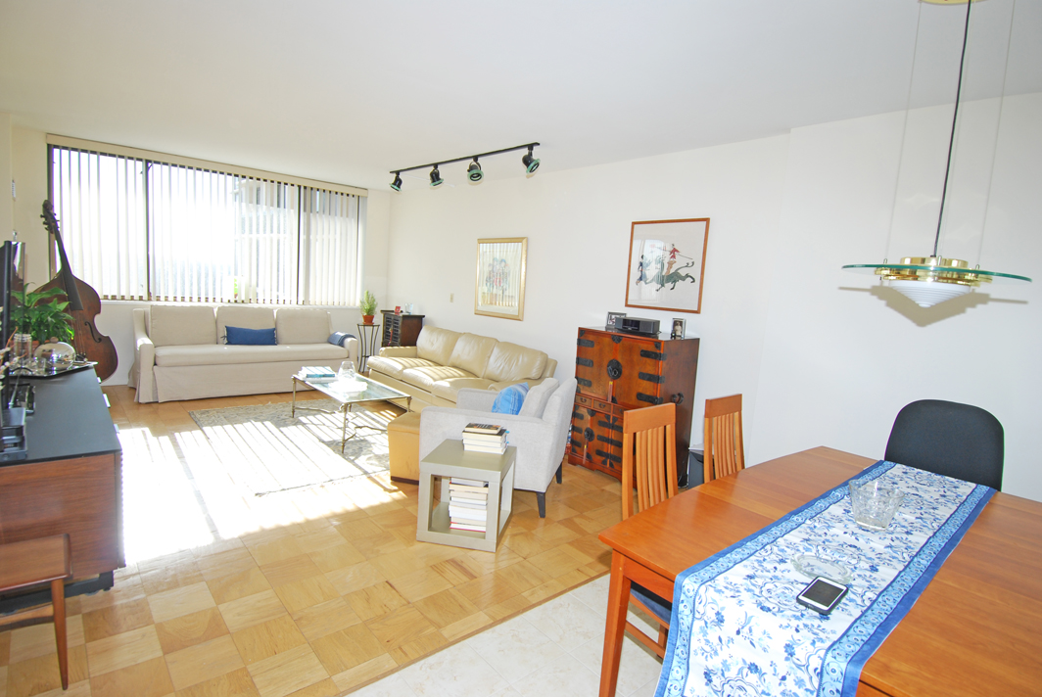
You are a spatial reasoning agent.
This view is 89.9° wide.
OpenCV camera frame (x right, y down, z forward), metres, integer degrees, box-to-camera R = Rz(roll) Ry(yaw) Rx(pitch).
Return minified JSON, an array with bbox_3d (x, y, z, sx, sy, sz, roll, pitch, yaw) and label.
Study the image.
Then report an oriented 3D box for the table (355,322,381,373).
[{"bbox_3d":[-2.231,0.015,7.679,0.260,0.700,0.260,-2,10,-42],"label":"table"}]

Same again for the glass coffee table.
[{"bbox_3d":[-1.527,0.520,4.620,0.596,0.401,1.199,-2,9,-42],"label":"glass coffee table"}]

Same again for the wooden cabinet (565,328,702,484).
[{"bbox_3d":[0.843,0.424,3.962,0.479,1.082,0.760,-2,9,-42],"label":"wooden cabinet"}]

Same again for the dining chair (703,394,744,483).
[{"bbox_3d":[1.022,0.760,2.168,0.440,1.045,0.520,-2,9,-40],"label":"dining chair"}]

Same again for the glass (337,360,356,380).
[{"bbox_3d":[-1.655,0.194,4.973,0.162,0.157,0.162,-2,9,-42],"label":"glass"}]

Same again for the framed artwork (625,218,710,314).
[{"bbox_3d":[1.130,-0.651,4.102,0.027,0.697,0.691,-2,9,-42],"label":"framed artwork"}]

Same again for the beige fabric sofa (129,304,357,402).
[{"bbox_3d":[-3.092,0.003,5.968,2.178,0.884,0.890,-2,9,-42],"label":"beige fabric sofa"}]

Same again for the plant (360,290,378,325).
[{"bbox_3d":[-2.225,-0.576,7.572,0.260,0.500,0.260,-2,10,-42],"label":"plant"}]

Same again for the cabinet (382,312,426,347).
[{"bbox_3d":[-1.596,-0.011,6.947,0.315,0.893,0.603,-2,9,-42],"label":"cabinet"}]

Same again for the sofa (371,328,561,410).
[{"bbox_3d":[-0.735,0.257,5.539,0.863,0.818,2.439,-2,9,-42],"label":"sofa"}]

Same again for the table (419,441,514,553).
[{"bbox_3d":[-0.303,0.847,3.074,0.447,0.464,0.450,5,7,10],"label":"table"}]

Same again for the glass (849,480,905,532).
[{"bbox_3d":[1.178,0.529,1.742,0.160,0.126,0.160,-2,10,-42],"label":"glass"}]

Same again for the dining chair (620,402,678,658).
[{"bbox_3d":[0.616,0.771,1.845,0.440,1.045,0.520,-2,9,-40],"label":"dining chair"}]

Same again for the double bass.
[{"bbox_3d":[-4.370,-0.474,5.031,0.370,1.875,0.620,0,9,27],"label":"double bass"}]

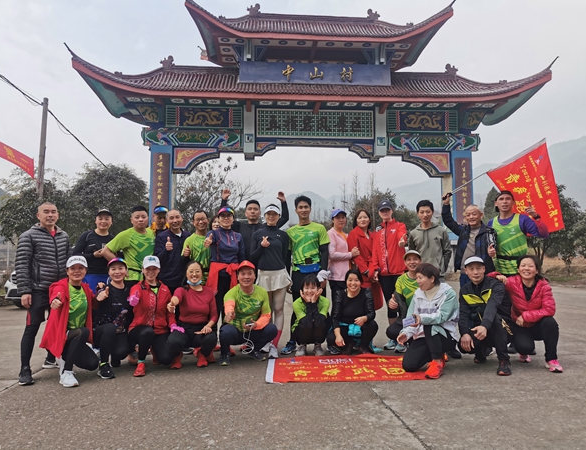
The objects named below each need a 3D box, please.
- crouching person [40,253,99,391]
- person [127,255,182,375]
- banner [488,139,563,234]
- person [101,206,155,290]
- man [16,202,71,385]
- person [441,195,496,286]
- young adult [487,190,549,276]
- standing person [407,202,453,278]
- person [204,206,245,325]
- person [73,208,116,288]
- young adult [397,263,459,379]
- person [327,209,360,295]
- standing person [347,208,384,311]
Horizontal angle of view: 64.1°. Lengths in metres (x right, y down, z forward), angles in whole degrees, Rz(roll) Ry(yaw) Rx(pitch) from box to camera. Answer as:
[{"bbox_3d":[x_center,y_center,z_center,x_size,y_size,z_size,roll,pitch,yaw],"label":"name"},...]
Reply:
[{"bbox_3d":[-1.997,0.807,4.220,0.520,1.080,0.720,2,-6,-23],"label":"crouching person"},{"bbox_3d":[-1.386,0.863,4.650,0.530,1.100,0.720,0,-3,-9],"label":"person"},{"bbox_3d":[2.807,-0.453,5.650,0.930,1.130,0.300,0,-3,0],"label":"banner"},{"bbox_3d":[-1.764,0.614,5.050,0.540,1.640,0.380,2,-6,-22],"label":"person"},{"bbox_3d":[-2.362,0.598,4.430,0.550,1.621,0.480,2,-3,-36],"label":"man"},{"bbox_3d":[1.913,0.509,5.100,0.580,1.700,0.400,-2,-6,21],"label":"person"},{"bbox_3d":[2.541,0.521,5.250,0.680,1.815,0.480,-1,-3,26],"label":"young adult"},{"bbox_3d":[1.569,0.571,5.380,0.520,1.700,0.320,0,-3,3],"label":"standing person"},{"bbox_3d":[-0.754,0.590,5.150,0.460,1.600,0.430,1,-5,-7],"label":"person"},{"bbox_3d":[-2.152,0.619,5.100,0.460,1.610,0.360,2,-6,-22],"label":"person"},{"bbox_3d":[1.227,0.824,4.270,0.640,0.960,0.500,5,-7,-42],"label":"young adult"},{"bbox_3d":[0.552,0.614,5.220,0.320,1.590,0.400,-2,-4,41],"label":"person"},{"bbox_3d":[0.829,0.617,5.350,0.440,1.600,0.340,1,-3,-21],"label":"standing person"}]

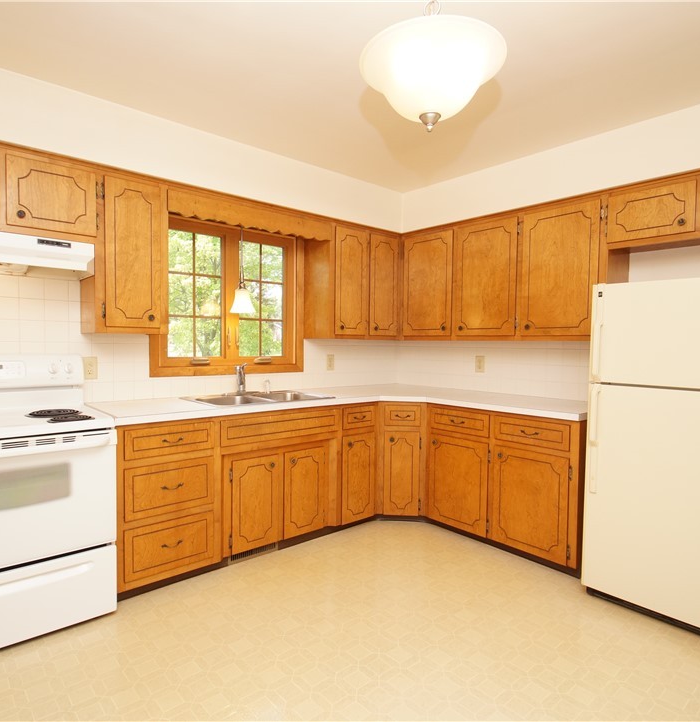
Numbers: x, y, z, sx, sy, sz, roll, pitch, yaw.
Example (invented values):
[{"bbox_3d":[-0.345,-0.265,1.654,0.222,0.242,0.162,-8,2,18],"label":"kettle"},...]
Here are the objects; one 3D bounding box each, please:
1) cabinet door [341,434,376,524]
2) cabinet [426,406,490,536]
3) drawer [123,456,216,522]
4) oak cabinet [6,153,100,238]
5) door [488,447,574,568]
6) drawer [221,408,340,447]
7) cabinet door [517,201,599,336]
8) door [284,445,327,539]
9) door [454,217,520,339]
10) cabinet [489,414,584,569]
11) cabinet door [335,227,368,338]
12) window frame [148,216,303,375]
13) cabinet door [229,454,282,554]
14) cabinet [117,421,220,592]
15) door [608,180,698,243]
[{"bbox_3d":[0.053,0.799,3.109,0.278,0.598,0.022,-1,3,-38],"label":"cabinet door"},{"bbox_3d":[0.922,0.714,3.223,0.592,0.806,0.495,-1,3,-44],"label":"cabinet"},{"bbox_3d":[-1.042,0.626,2.449,0.438,0.253,0.460,-1,3,-40],"label":"drawer"},{"bbox_3d":[-1.518,-0.784,2.291,0.380,0.314,0.337,-1,3,-38],"label":"oak cabinet"},{"bbox_3d":[1.053,0.831,2.679,0.022,0.598,0.482,-1,3,-44],"label":"door"},{"bbox_3d":[-0.504,0.381,2.826,0.808,0.143,0.400,-1,3,-40],"label":"drawer"},{"bbox_3d":[1.299,-0.551,2.810,0.030,0.786,0.465,-1,3,-42],"label":"cabinet door"},{"bbox_3d":[-0.291,0.843,2.915,0.302,0.546,0.030,-1,3,-39],"label":"door"},{"bbox_3d":[0.955,-0.570,3.189,0.030,0.786,0.476,-1,3,-42],"label":"door"},{"bbox_3d":[1.282,0.709,2.830,0.600,0.792,0.513,-1,3,-42],"label":"cabinet"},{"bbox_3d":[0.004,-0.592,3.421,0.294,0.786,0.030,-1,3,-39],"label":"cabinet door"},{"bbox_3d":[-0.804,-0.434,3.159,1.132,1.057,0.092,-1,3,-38],"label":"window frame"},{"bbox_3d":[-0.560,0.848,2.695,0.298,0.546,0.030,-1,3,-39],"label":"cabinet door"},{"bbox_3d":[-1.091,0.684,2.503,0.493,0.786,0.600,-1,3,-40],"label":"cabinet"},{"bbox_3d":[1.622,-0.794,2.448,0.030,0.263,0.409,-1,3,-42],"label":"door"}]

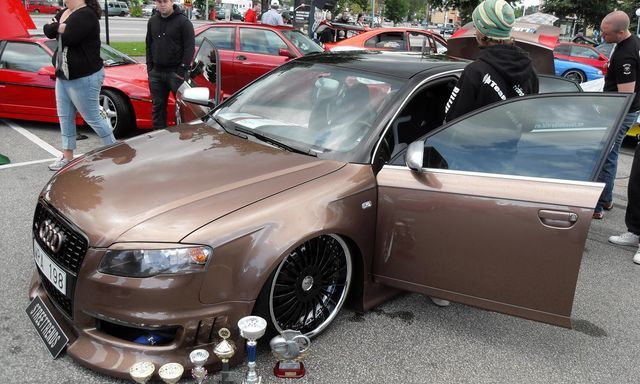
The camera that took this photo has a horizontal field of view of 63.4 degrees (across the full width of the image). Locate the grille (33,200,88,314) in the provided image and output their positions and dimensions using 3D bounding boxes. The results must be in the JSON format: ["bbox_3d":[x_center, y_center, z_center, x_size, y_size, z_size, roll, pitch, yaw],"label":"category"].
[{"bbox_3d":[-1.268,0.326,2.508,0.640,0.440,0.120,20,16,40],"label":"grille"}]

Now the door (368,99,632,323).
[{"bbox_3d":[0.812,0.057,2.569,1.100,1.150,0.280,9,20,19],"label":"door"}]

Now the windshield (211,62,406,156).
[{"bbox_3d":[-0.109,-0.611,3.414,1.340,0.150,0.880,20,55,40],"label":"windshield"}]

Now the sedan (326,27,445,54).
[{"bbox_3d":[2.445,-3.610,13.773,4.450,1.380,1.720,6,19,8],"label":"sedan"}]

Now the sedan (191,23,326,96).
[{"bbox_3d":[-1.186,-2.423,9.640,4.450,1.400,1.710,8,19,12],"label":"sedan"}]

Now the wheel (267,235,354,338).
[{"bbox_3d":[-0.101,0.448,2.645,0.565,0.565,0.220,-15,23,-41],"label":"wheel"}]

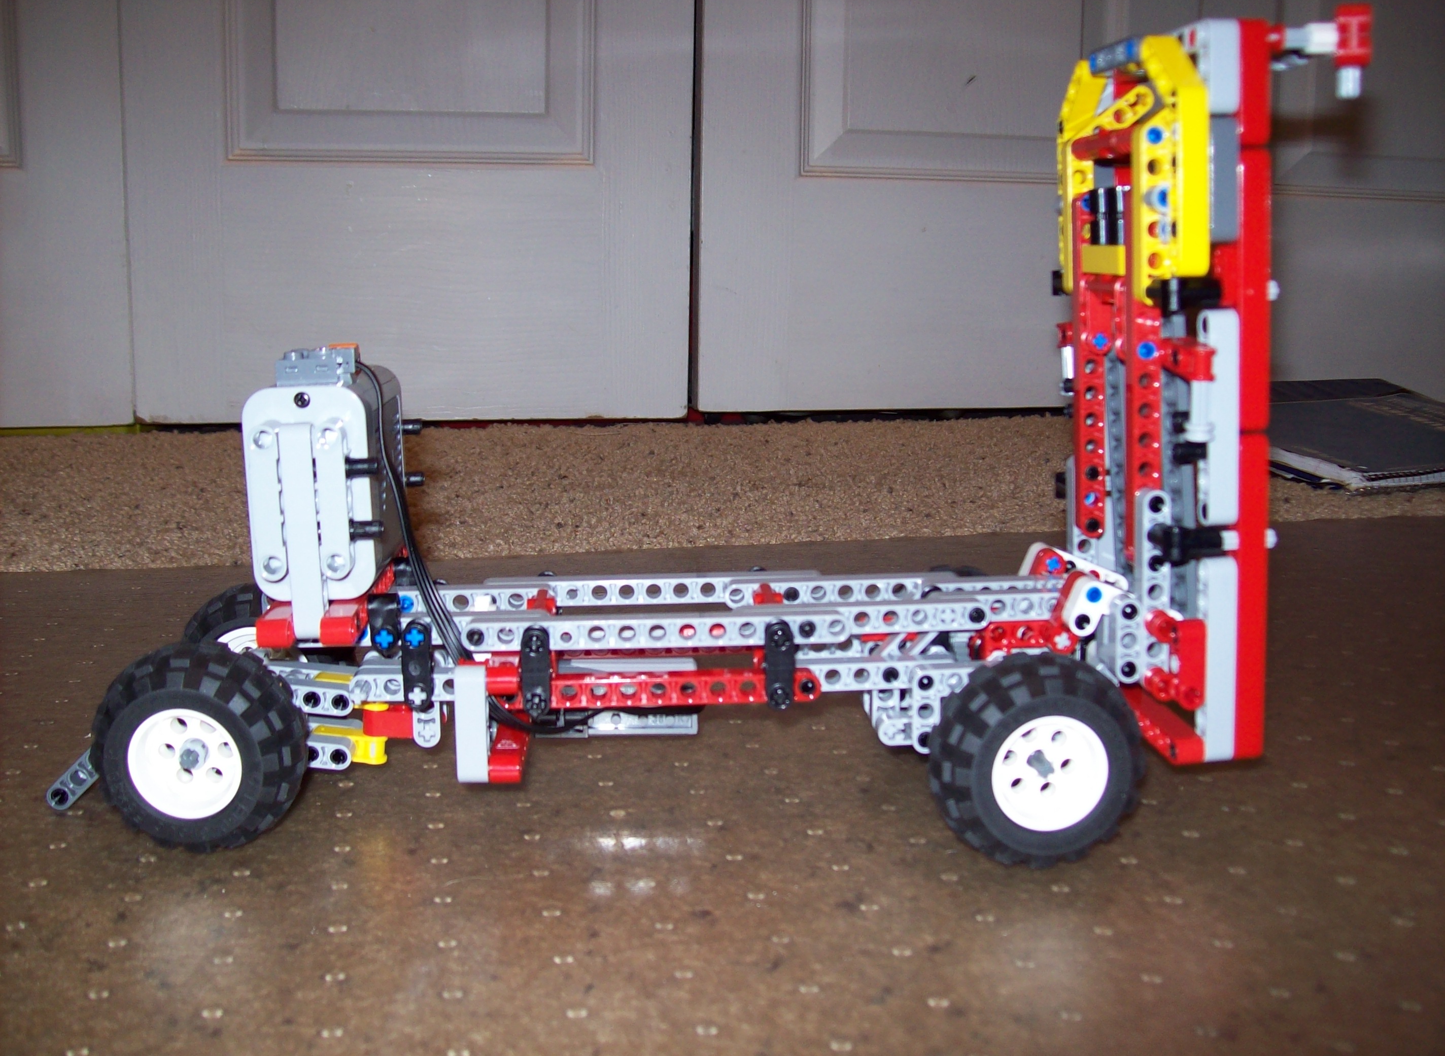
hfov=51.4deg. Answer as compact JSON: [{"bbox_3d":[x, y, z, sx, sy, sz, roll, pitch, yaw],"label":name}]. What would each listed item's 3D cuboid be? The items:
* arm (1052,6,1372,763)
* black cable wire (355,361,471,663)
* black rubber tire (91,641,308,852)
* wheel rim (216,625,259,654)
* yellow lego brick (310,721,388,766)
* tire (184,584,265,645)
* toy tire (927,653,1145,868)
[{"bbox_3d":[0.136,-0.041,0.425,0.067,0.199,0.090,-2,11,-3],"label":"arm"},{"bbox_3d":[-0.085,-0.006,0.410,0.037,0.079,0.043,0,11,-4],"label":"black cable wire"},{"bbox_3d":[-0.138,0.059,0.398,0.056,0.056,0.026,0,11,-1],"label":"black rubber tire"},{"bbox_3d":[-0.141,0.043,0.469,0.030,0.030,0.020,0,11,-1],"label":"wheel rim"},{"bbox_3d":[-0.107,0.062,0.428,0.024,0.008,0.008,5,10,-1],"label":"yellow lego brick"},{"bbox_3d":[-0.141,0.043,0.469,0.056,0.056,0.026,0,11,-1],"label":"tire"},{"bbox_3d":[0.083,0.061,0.393,0.056,0.056,0.026,-1,11,-5],"label":"toy tire"}]

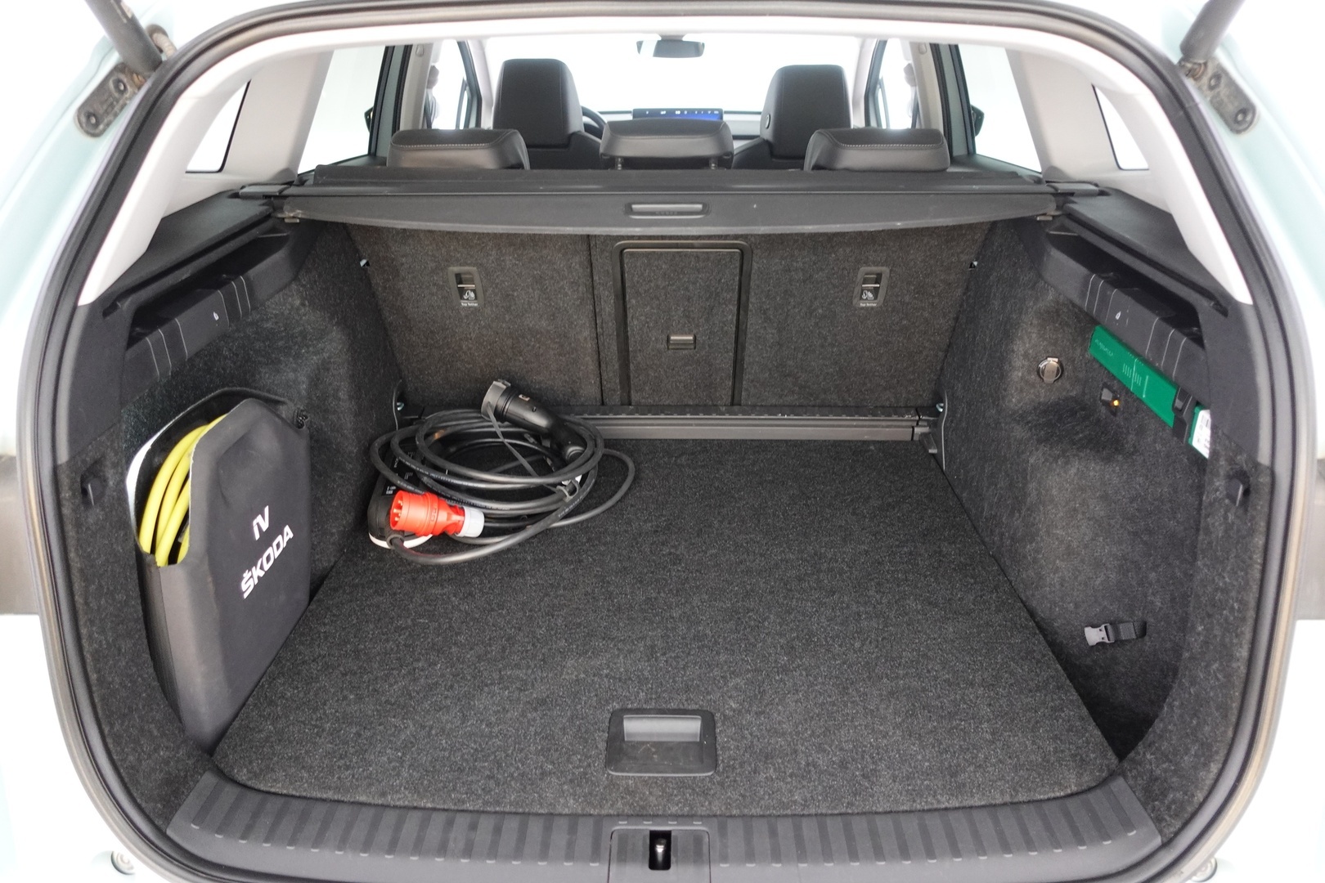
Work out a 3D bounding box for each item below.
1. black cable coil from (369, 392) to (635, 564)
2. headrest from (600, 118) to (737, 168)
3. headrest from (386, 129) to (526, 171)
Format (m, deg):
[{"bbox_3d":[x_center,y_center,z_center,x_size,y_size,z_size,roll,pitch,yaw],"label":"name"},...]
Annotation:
[{"bbox_3d":[-0.276,0.032,1.530,0.450,0.165,0.405,0,26,1],"label":"black cable coil"},{"bbox_3d":[0.007,-0.491,1.512,0.232,0.120,0.130,0,26,1],"label":"headrest"},{"bbox_3d":[-0.348,-0.471,1.528,0.243,0.130,0.130,0,26,1],"label":"headrest"}]

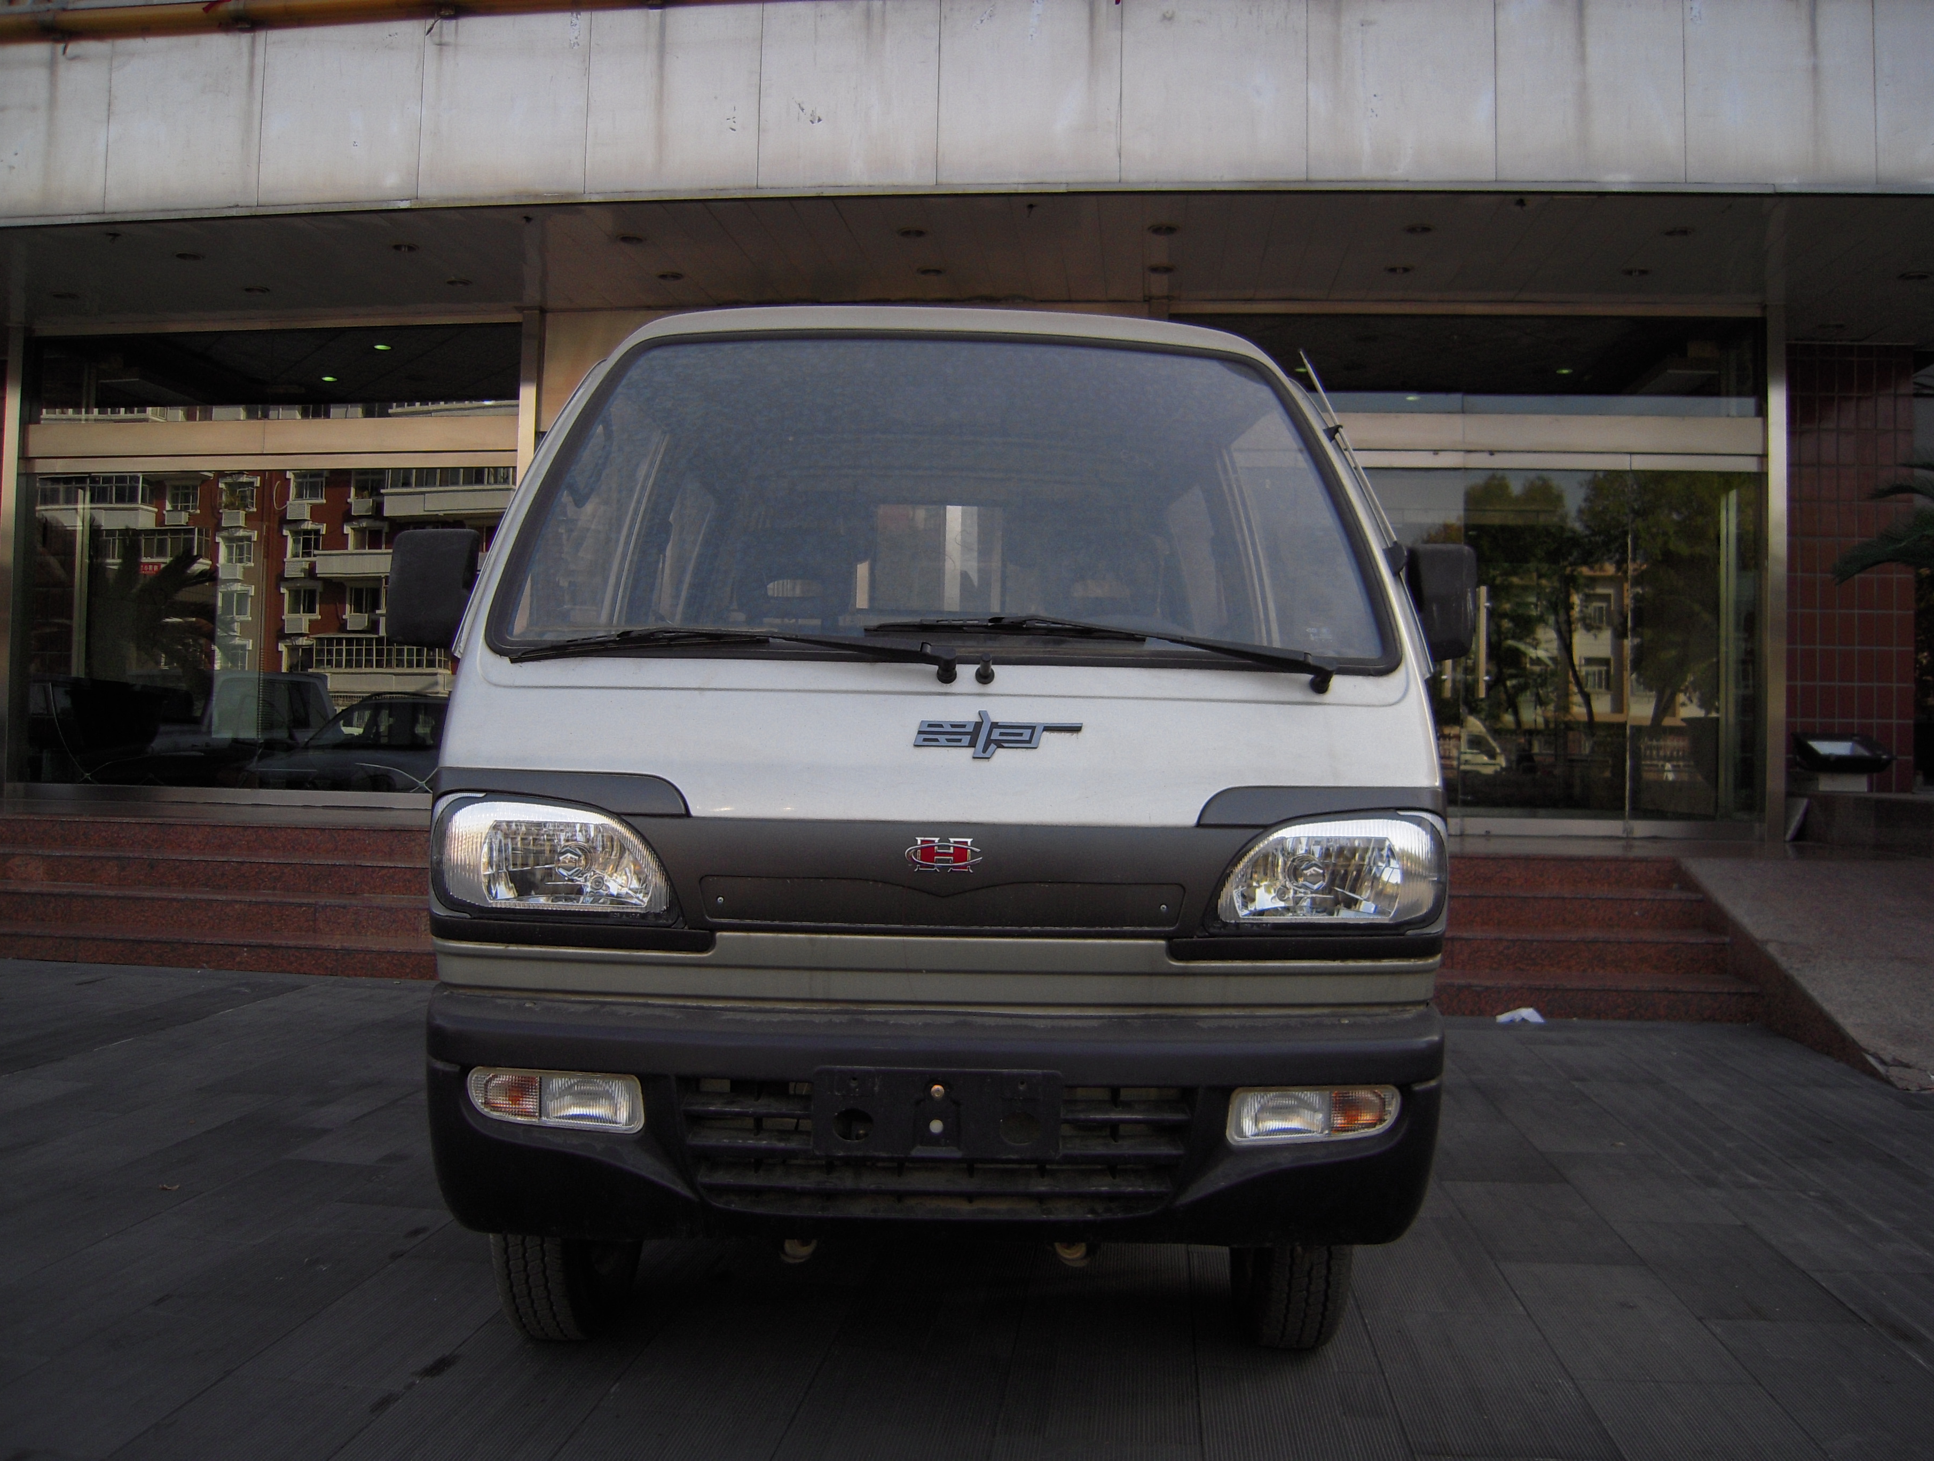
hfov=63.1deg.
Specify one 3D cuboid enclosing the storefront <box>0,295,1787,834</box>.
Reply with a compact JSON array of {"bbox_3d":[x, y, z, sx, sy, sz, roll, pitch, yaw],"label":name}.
[{"bbox_3d":[-0.754,-0.916,8.950,10.193,2.899,0.200,1,-1,6],"label":"storefront"}]

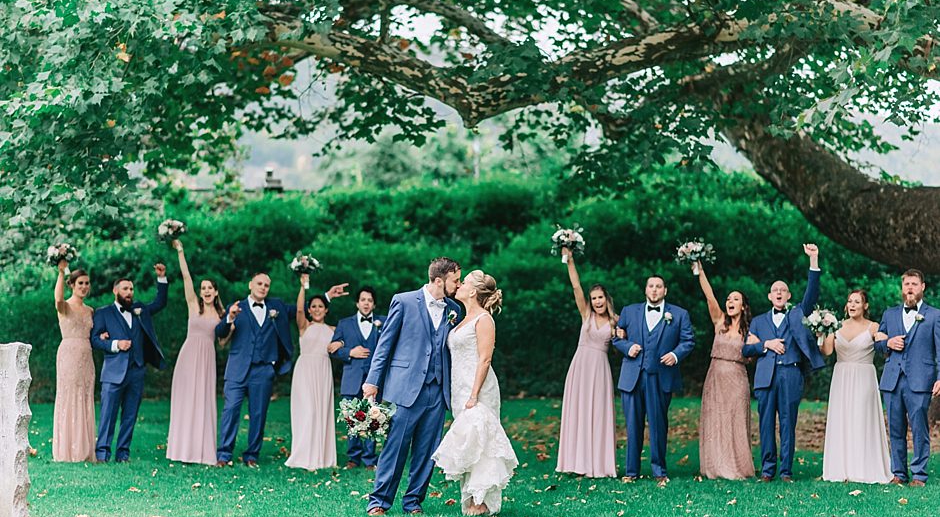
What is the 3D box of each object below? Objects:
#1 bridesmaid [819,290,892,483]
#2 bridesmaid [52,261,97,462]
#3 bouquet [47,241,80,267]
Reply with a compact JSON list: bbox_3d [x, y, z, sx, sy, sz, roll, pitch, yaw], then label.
[{"bbox_3d":[3.352,1.113,19.300,0.620,1.662,0.480,0,-2,12],"label":"bridesmaid"},{"bbox_3d":[-3.671,0.956,20.600,0.420,1.828,0.400,0,-2,-15],"label":"bridesmaid"},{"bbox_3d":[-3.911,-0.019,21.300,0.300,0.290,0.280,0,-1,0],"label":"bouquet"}]

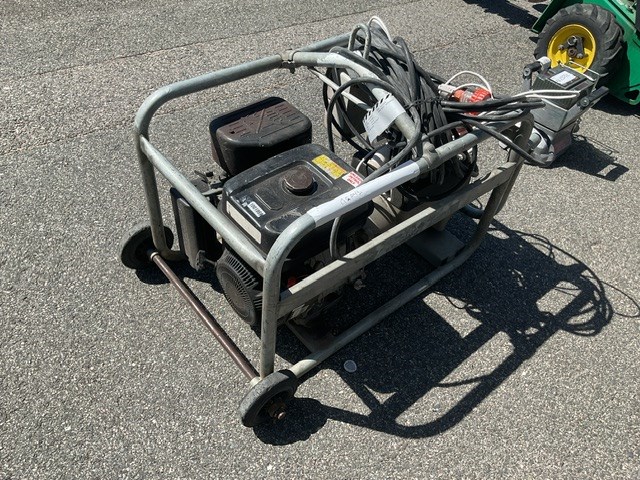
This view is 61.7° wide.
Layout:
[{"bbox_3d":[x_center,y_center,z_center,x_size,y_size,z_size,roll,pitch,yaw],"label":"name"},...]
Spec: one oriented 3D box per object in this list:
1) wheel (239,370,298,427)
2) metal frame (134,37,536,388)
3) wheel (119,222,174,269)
[{"bbox_3d":[-0.121,0.388,1.310,0.167,0.167,0.043,-28,55,-30],"label":"wheel"},{"bbox_3d":[0.048,-0.136,1.536,0.901,0.608,0.568,-28,55,-30],"label":"metal frame"},{"bbox_3d":[-0.519,0.019,1.615,0.167,0.167,0.043,-28,55,-30],"label":"wheel"}]

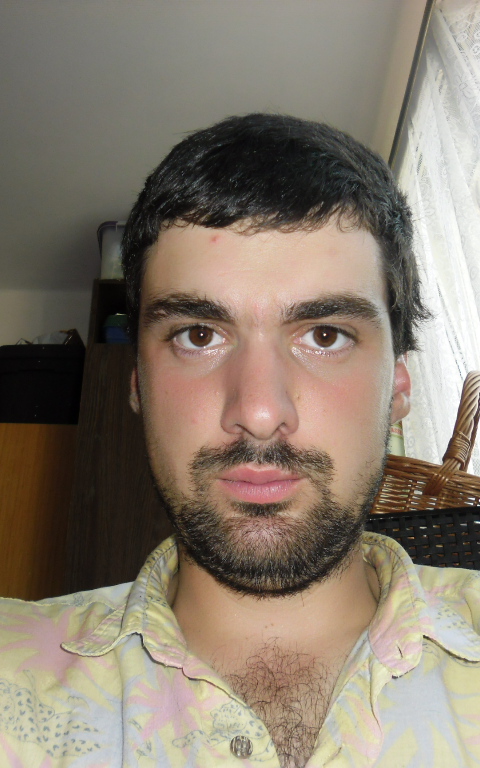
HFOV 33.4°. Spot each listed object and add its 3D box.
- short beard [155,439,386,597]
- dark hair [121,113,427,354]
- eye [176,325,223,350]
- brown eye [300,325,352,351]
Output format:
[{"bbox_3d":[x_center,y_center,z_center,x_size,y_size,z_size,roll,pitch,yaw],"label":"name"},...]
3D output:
[{"bbox_3d":[0.015,0.068,0.420,0.129,0.085,0.072,0,-5,4],"label":"short beard"},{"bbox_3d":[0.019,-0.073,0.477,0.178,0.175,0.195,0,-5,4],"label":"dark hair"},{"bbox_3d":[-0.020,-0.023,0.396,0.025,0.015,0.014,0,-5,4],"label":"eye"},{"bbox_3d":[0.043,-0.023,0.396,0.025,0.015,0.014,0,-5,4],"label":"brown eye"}]

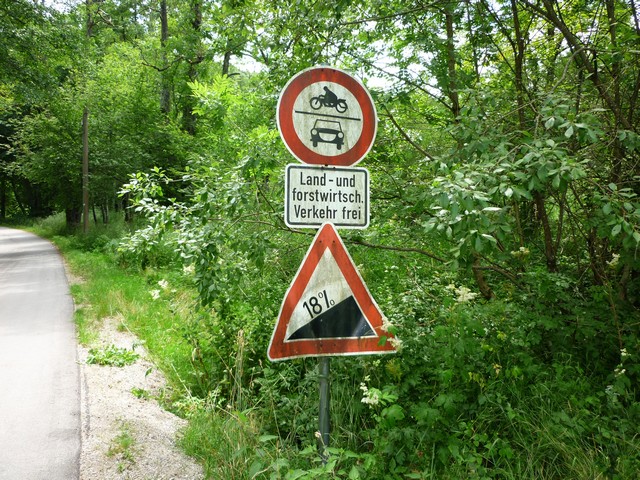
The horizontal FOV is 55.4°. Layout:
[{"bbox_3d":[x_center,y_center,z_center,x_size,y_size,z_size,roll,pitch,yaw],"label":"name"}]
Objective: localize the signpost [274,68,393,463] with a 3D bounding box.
[{"bbox_3d":[0.075,0.150,3.500,0.810,2.320,0.130,0,-1,-21],"label":"signpost"}]

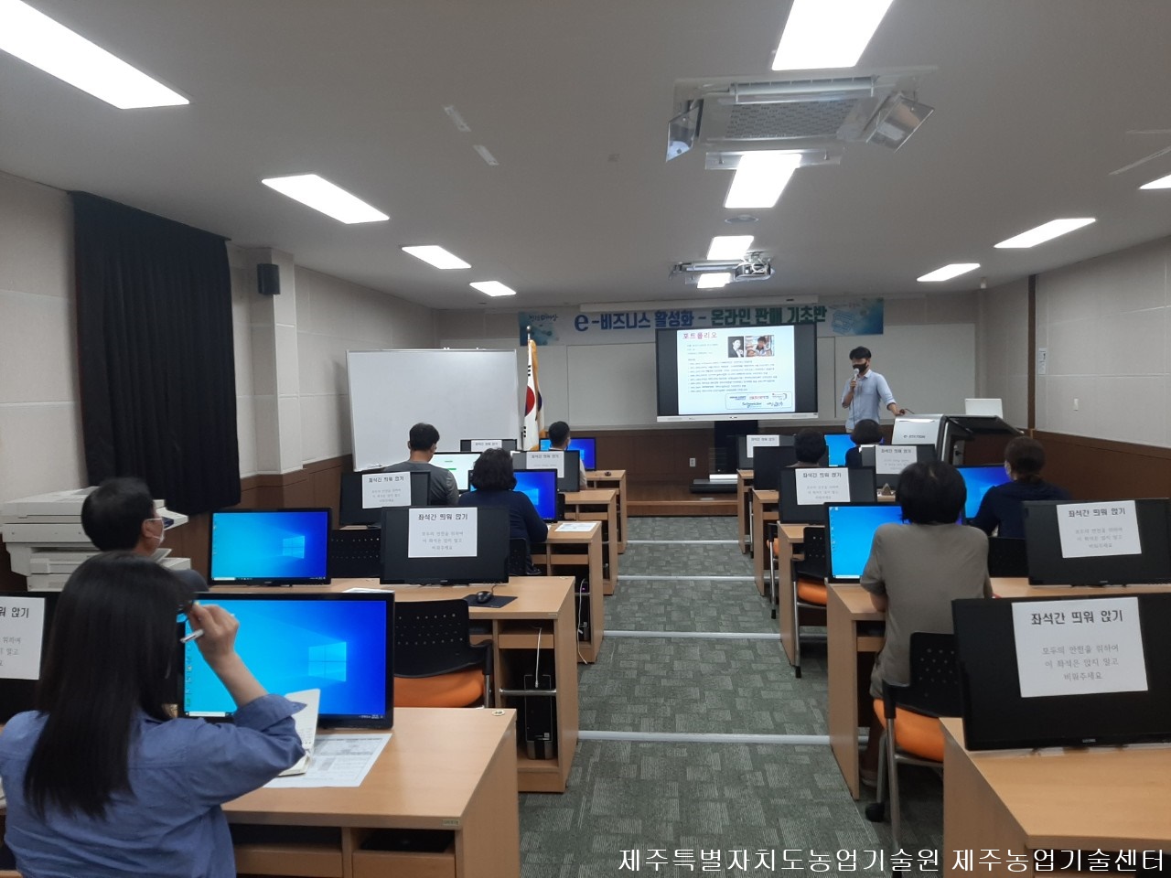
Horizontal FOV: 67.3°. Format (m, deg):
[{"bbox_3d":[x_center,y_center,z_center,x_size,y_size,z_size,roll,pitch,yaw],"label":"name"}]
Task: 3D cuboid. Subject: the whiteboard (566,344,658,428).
[{"bbox_3d":[1.561,-0.753,12.001,3.600,1.150,0.050,-1,4,6],"label":"whiteboard"}]

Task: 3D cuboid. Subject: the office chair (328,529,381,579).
[{"bbox_3d":[-1.306,0.896,5.208,0.590,0.800,0.560,-1,4,5],"label":"office chair"}]

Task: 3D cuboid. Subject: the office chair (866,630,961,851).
[{"bbox_3d":[1.210,0.953,2.776,0.550,0.820,0.580,-1,4,10],"label":"office chair"}]

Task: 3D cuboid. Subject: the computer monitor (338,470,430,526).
[{"bbox_3d":[-1.243,0.372,5.464,0.565,0.338,0.070,-1,-4,2],"label":"computer monitor"}]

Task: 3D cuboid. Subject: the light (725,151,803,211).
[{"bbox_3d":[0.978,-1.449,4.955,0.310,0.050,1.310,-1,4,6],"label":"light"}]

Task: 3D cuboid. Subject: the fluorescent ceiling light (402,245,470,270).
[{"bbox_3d":[-1.278,-1.593,7.720,0.305,0.060,1.240,-1,3,6],"label":"fluorescent ceiling light"}]

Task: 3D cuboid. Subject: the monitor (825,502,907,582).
[{"bbox_3d":[1.276,0.430,3.635,0.558,0.355,0.170,-1,4,5],"label":"monitor"}]

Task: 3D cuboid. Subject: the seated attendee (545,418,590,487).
[{"bbox_3d":[-0.195,0.464,8.027,0.520,1.260,0.720,-1,4,7],"label":"seated attendee"}]

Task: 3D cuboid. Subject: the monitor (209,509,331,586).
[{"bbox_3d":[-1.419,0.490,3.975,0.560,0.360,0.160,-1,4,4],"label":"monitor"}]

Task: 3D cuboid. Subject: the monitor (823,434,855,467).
[{"bbox_3d":[2.521,0.109,8.236,0.565,0.338,0.070,-1,-4,6],"label":"monitor"}]

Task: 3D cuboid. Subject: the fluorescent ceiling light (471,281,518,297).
[{"bbox_3d":[-1.010,-1.681,9.759,0.300,0.070,1.220,-1,4,5],"label":"fluorescent ceiling light"}]

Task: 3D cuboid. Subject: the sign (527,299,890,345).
[{"bbox_3d":[1.516,-1.572,11.935,4.890,0.475,0.030,-1,4,5],"label":"sign"}]

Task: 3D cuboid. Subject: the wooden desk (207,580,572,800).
[{"bbox_3d":[-0.873,1.005,3.725,1.620,0.700,0.600,-1,4,5],"label":"wooden desk"}]

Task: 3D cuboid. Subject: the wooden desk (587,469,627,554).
[{"bbox_3d":[-0.420,0.719,8.568,1.600,0.705,0.580,-1,3,6],"label":"wooden desk"}]

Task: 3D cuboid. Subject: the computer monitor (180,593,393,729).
[{"bbox_3d":[-0.771,0.569,2.273,0.565,0.338,0.070,-1,-4,4],"label":"computer monitor"}]

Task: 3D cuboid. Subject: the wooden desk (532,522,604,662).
[{"bbox_3d":[-0.726,0.905,5.295,1.620,0.700,0.600,-1,4,5],"label":"wooden desk"}]

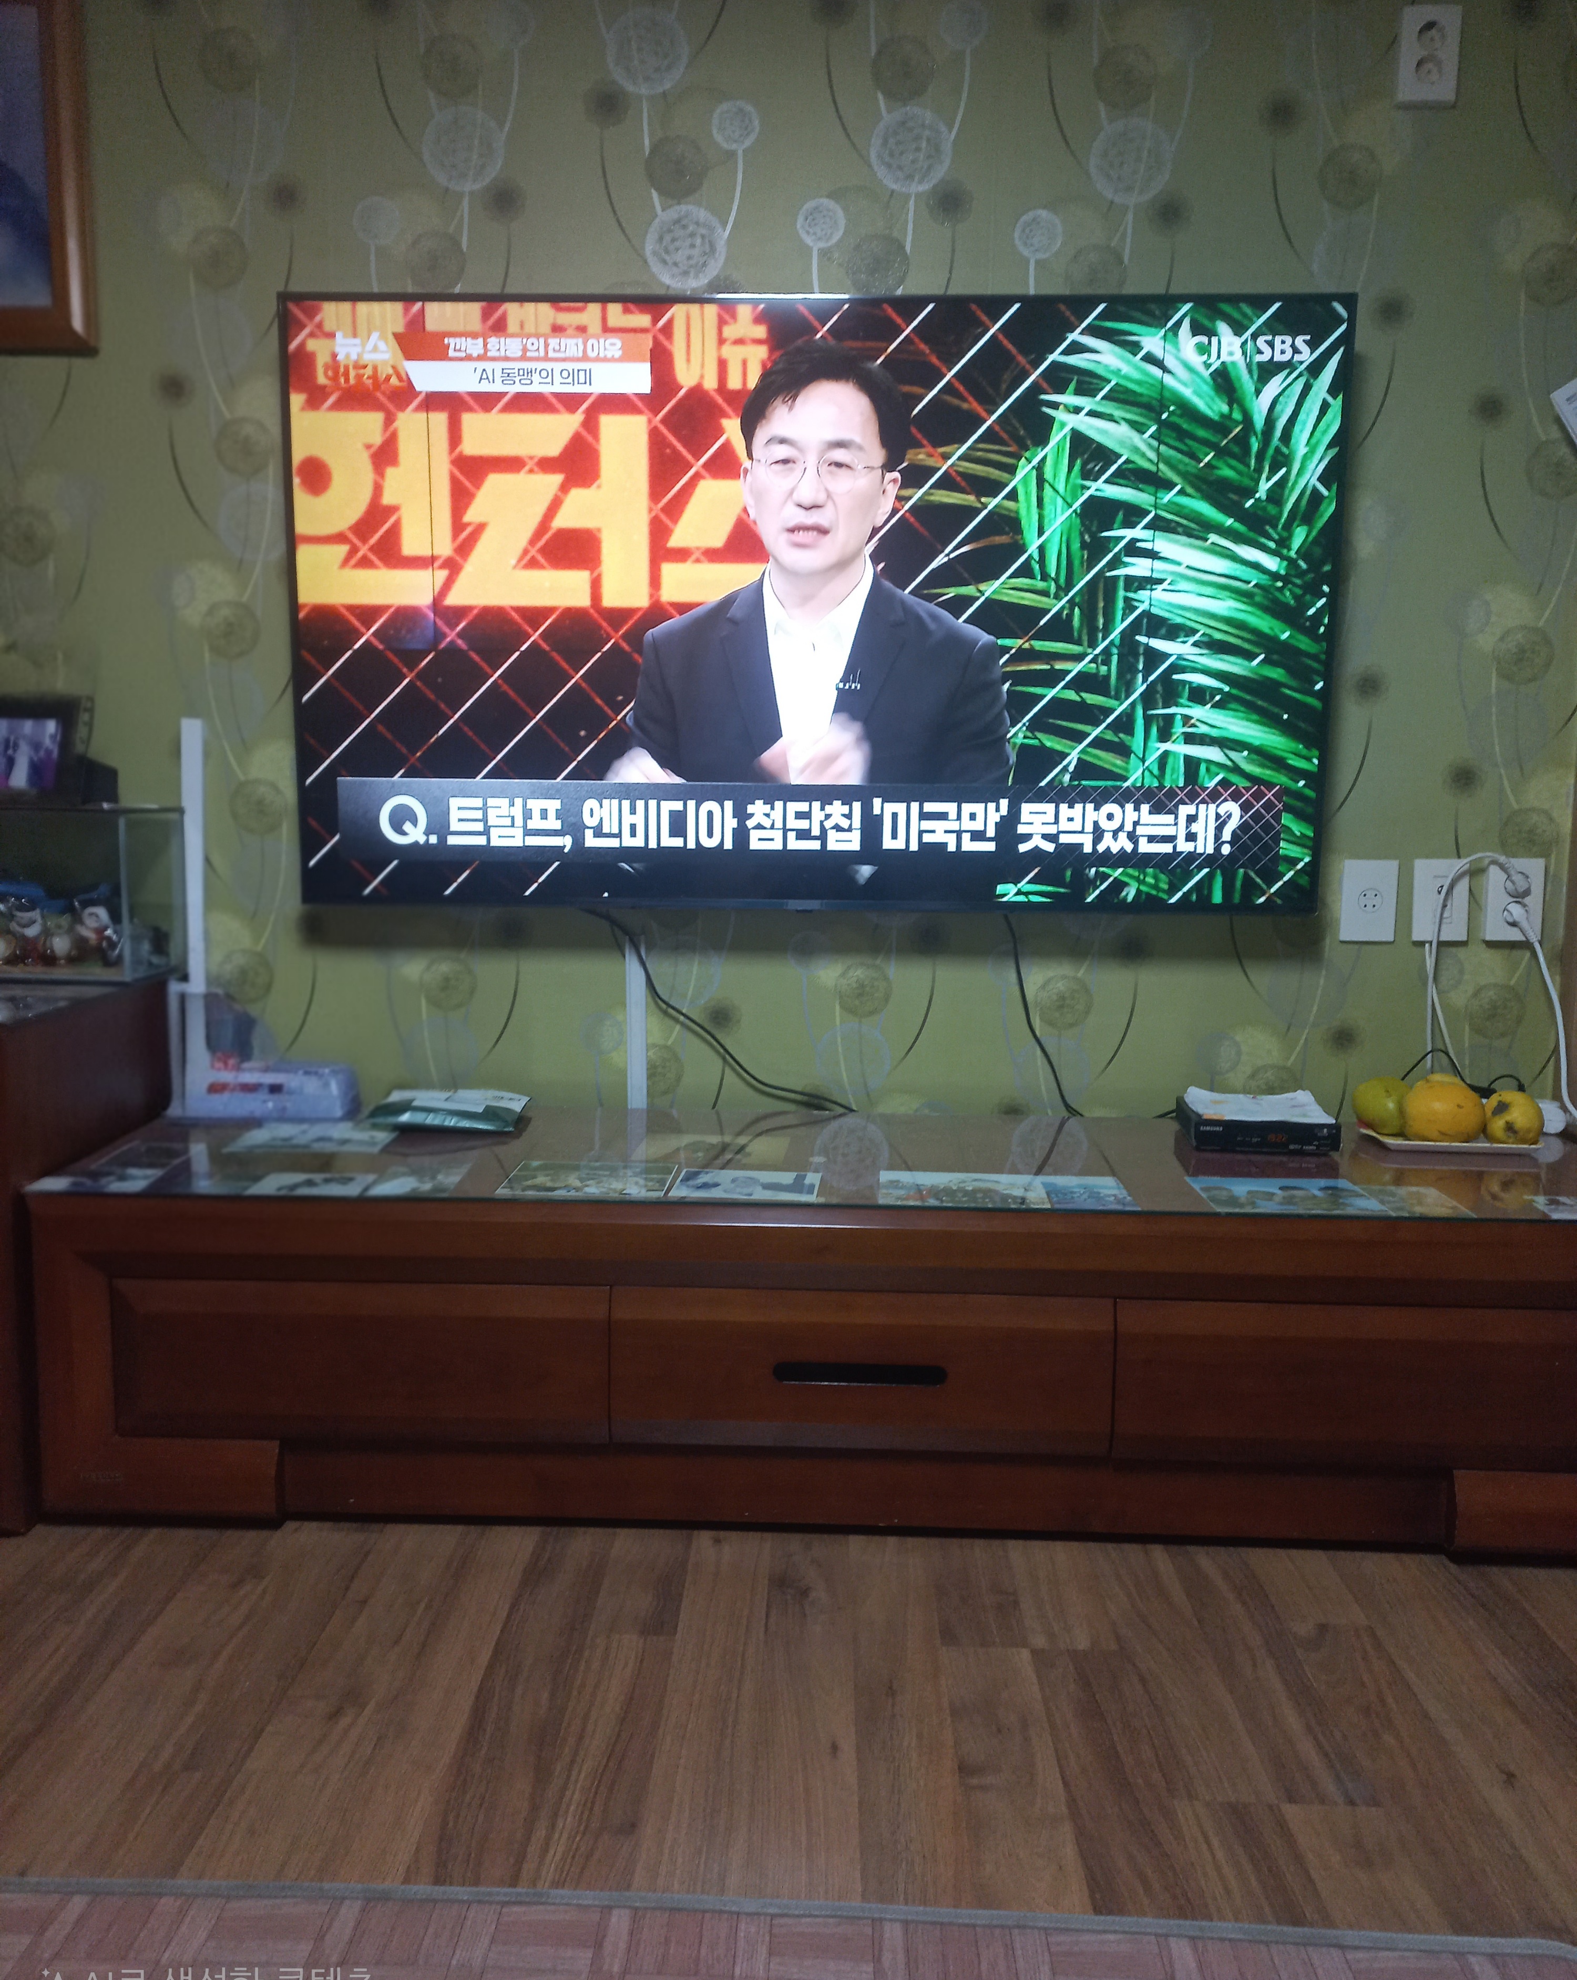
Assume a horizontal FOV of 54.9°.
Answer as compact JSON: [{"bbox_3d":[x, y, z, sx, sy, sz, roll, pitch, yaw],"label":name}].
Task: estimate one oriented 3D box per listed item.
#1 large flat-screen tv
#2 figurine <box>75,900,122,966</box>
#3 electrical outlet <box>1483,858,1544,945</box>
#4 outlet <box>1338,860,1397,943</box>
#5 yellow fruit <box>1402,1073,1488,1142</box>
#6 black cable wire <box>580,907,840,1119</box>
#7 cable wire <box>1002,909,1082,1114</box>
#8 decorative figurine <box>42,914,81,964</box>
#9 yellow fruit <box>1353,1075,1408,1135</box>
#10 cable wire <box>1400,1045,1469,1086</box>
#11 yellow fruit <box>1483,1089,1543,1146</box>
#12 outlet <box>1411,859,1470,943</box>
[{"bbox_3d":[0.031,-0.530,2.134,1.449,0.830,0.065,1,9,1],"label":"large flat-screen tv"},{"bbox_3d":[-0.981,-0.081,2.158,0.060,0.090,0.050,0,7,-7],"label":"figurine"},{"bbox_3d":[1.049,-0.129,2.190,0.079,0.119,0.022,1,7,1],"label":"electrical outlet"},{"bbox_3d":[0.856,-0.131,2.241,0.079,0.119,0.012,1,9,1],"label":"outlet"},{"bbox_3d":[0.941,0.170,2.180,0.112,0.093,0.100,1,9,1],"label":"yellow fruit"},{"bbox_3d":[-0.107,0.032,2.221,0.372,0.300,0.055,1,7,1],"label":"black cable wire"},{"bbox_3d":[0.369,0.036,2.209,0.114,0.295,0.050,1,7,1],"label":"cable wire"},{"bbox_3d":[-1.045,-0.073,2.178,0.049,0.071,0.046,1,9,1],"label":"decorative figurine"},{"bbox_3d":[0.828,0.161,2.113,0.083,0.084,0.083,1,7,1],"label":"yellow fruit"},{"bbox_3d":[0.941,0.111,2.211,0.100,0.060,0.030,1,9,1],"label":"cable wire"},{"bbox_3d":[0.987,0.173,2.065,0.076,0.076,0.079,1,7,1],"label":"yellow fruit"},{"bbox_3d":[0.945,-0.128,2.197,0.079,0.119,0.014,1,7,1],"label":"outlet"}]

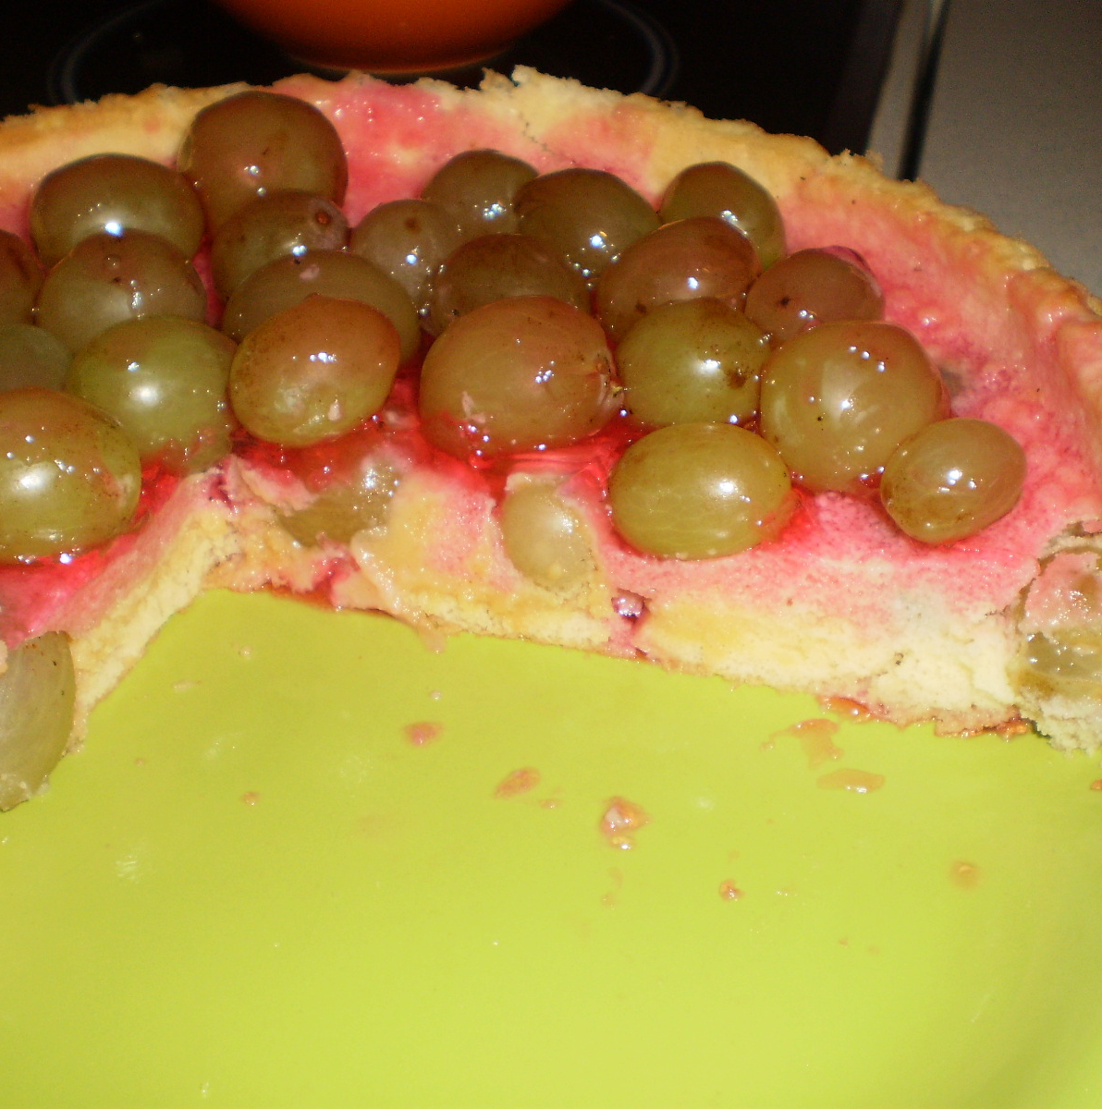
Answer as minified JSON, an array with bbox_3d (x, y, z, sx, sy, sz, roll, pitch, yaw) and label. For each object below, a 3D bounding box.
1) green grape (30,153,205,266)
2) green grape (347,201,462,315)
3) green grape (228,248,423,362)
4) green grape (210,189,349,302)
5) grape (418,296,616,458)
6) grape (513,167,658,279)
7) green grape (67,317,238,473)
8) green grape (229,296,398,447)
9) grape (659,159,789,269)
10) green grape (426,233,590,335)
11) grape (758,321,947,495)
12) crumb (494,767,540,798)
[{"bbox_3d":[-0.071,-0.055,0.251,0.029,0.021,0.025,0,39,0],"label":"green grape"},{"bbox_3d":[-0.023,-0.047,0.243,0.019,0.019,0.019,0,39,0],"label":"green grape"},{"bbox_3d":[-0.033,-0.033,0.220,0.028,0.020,0.020,7,40,8],"label":"green grape"},{"bbox_3d":[-0.043,-0.049,0.245,0.022,0.019,0.021,0,39,0],"label":"green grape"},{"bbox_3d":[-0.004,-0.024,0.210,0.027,0.022,0.022,-4,40,-6],"label":"grape"},{"bbox_3d":[0.006,-0.054,0.252,0.024,0.019,0.022,0,39,0],"label":"grape"},{"bbox_3d":[-0.056,-0.023,0.215,0.024,0.021,0.023,0,39,0],"label":"green grape"},{"bbox_3d":[-0.034,-0.026,0.217,0.024,0.021,0.023,0,39,0],"label":"green grape"},{"bbox_3d":[0.028,-0.055,0.253,0.021,0.020,0.021,0,39,0],"label":"grape"},{"bbox_3d":[-0.006,-0.039,0.233,0.025,0.020,0.023,0,39,0],"label":"green grape"},{"bbox_3d":[0.040,-0.020,0.205,0.024,0.023,0.023,1,39,0],"label":"grape"},{"bbox_3d":[-0.004,0.029,0.194,0.006,0.002,0.004,-27,46,-29],"label":"crumb"}]

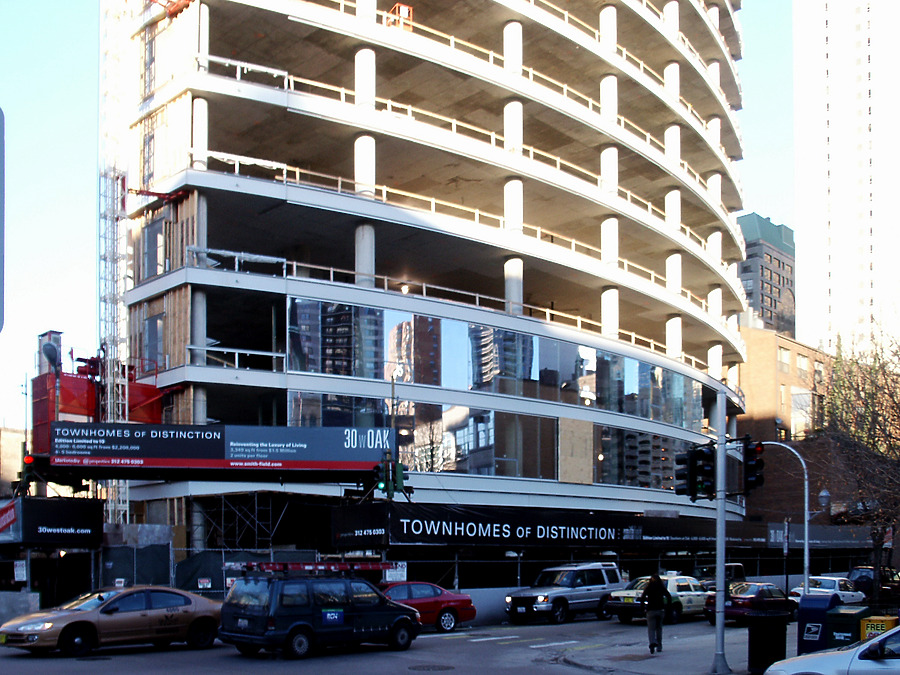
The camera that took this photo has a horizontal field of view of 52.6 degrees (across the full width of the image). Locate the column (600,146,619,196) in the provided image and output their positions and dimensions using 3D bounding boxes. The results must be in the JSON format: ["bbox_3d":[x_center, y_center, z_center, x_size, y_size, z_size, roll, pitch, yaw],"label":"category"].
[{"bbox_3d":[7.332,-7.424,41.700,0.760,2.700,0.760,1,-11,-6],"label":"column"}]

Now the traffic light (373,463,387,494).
[{"bbox_3d":[-2.045,4.091,26.400,0.300,0.900,0.340,-4,-7,40],"label":"traffic light"}]

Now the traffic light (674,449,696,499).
[{"bbox_3d":[4.094,2.361,15.800,0.400,0.860,0.300,-10,-15,40],"label":"traffic light"}]

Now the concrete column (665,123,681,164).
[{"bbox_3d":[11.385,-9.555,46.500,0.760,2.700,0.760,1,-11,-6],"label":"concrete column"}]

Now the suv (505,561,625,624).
[{"bbox_3d":[4.100,9.040,32.300,1.890,1.950,4.700,-11,-17,39],"label":"suv"}]

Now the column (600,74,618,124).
[{"bbox_3d":[7.607,-11.065,43.400,0.790,2.950,0.790,0,-9,0],"label":"column"}]

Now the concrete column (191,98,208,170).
[{"bbox_3d":[-8.417,-6.714,30.700,0.530,2.750,0.530,1,-11,-6],"label":"concrete column"}]

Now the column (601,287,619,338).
[{"bbox_3d":[7.560,-0.921,43.000,0.790,2.950,0.790,0,-9,0],"label":"column"}]

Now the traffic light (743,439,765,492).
[{"bbox_3d":[4.969,2.104,14.900,0.290,0.860,0.330,12,-18,-42],"label":"traffic light"}]

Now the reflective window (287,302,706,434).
[{"bbox_3d":[4.464,1.897,42.100,25.900,2.900,1.800,11,-18,-37],"label":"reflective window"}]

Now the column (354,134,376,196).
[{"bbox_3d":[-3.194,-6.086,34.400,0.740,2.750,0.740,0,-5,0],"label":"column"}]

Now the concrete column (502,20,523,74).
[{"bbox_3d":[2.700,-12.086,39.000,0.780,2.950,0.780,0,-9,0],"label":"concrete column"}]

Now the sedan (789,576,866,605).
[{"bbox_3d":[17.223,11.505,41.300,4.650,1.420,1.760,10,-15,-43],"label":"sedan"}]

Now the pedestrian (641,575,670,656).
[{"bbox_3d":[4.426,5.945,19.600,0.580,1.700,0.400,-5,-14,19],"label":"pedestrian"}]

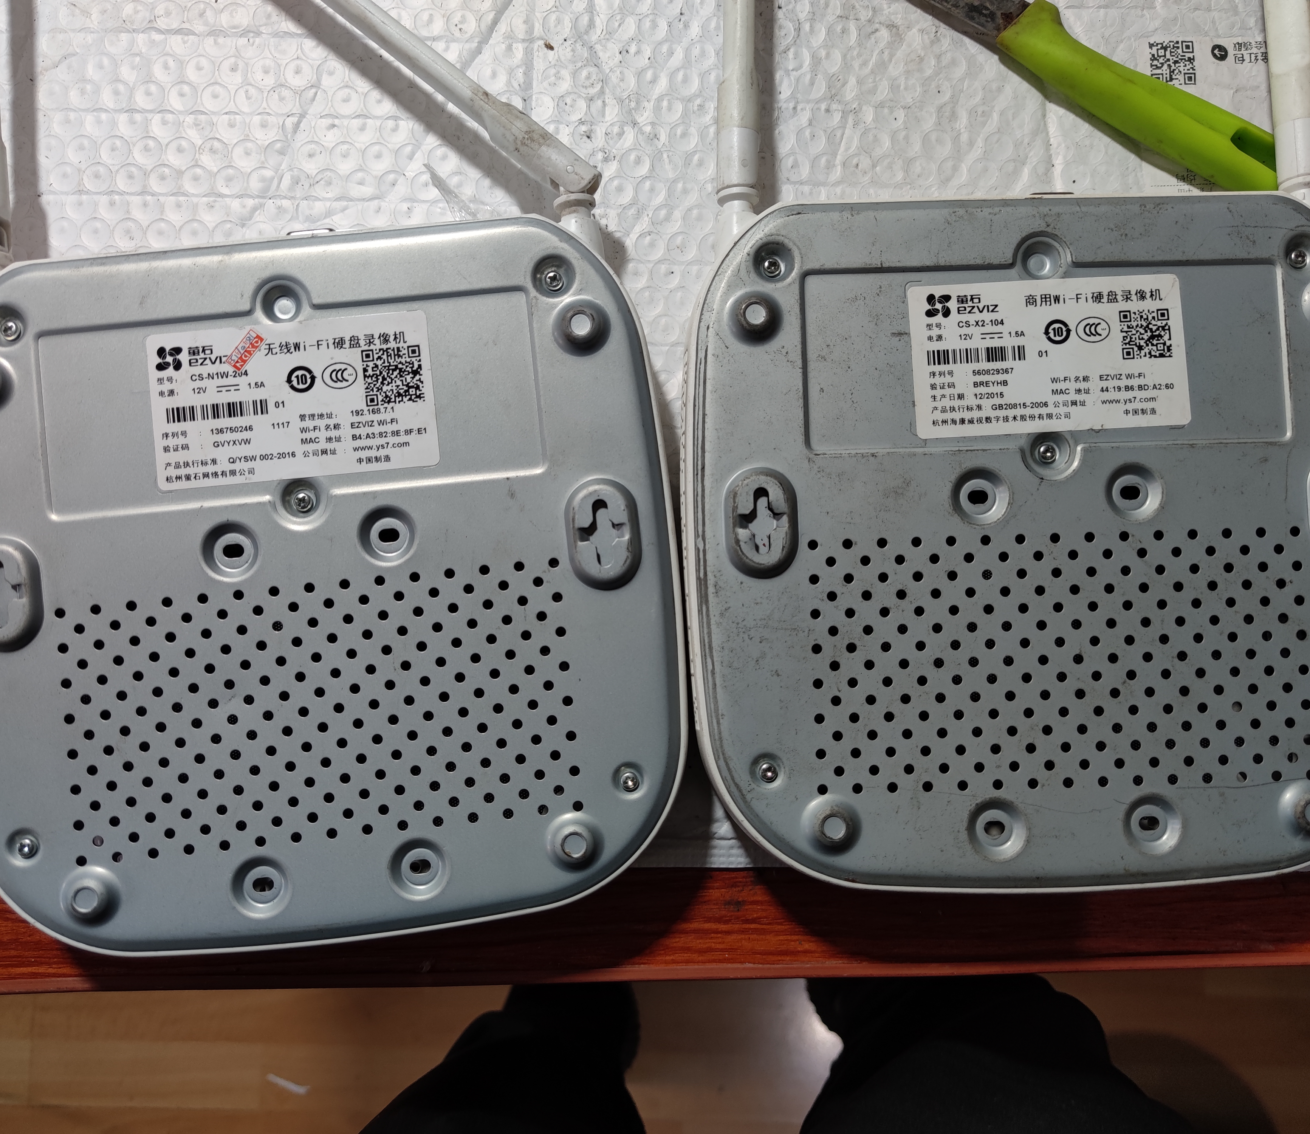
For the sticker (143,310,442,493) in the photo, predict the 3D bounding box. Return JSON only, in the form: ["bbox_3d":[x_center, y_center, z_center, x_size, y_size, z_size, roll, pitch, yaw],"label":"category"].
[{"bbox_3d":[-0.104,-0.048,0.315,0.080,0.001,0.045,-5,88,-3],"label":"sticker"}]

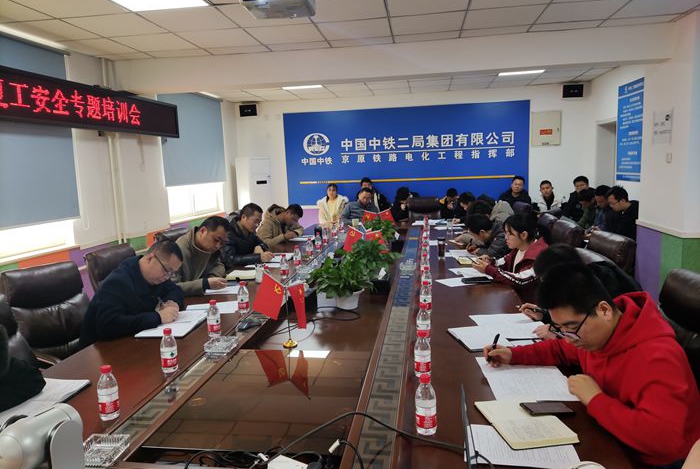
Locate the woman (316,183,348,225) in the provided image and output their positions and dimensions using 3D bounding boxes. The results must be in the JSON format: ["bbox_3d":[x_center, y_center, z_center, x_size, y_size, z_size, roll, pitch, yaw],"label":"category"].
[{"bbox_3d":[-0.266,-0.136,8.160,0.500,1.360,0.720,-1,8,7],"label":"woman"}]

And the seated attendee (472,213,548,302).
[{"bbox_3d":[1.181,0.477,3.465,0.700,1.250,0.520,-3,8,-7],"label":"seated attendee"}]

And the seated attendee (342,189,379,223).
[{"bbox_3d":[0.212,-0.067,7.600,0.560,1.260,0.760,-1,8,6],"label":"seated attendee"}]

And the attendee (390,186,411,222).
[{"bbox_3d":[0.833,-0.076,7.494,0.540,1.250,0.760,-1,8,9],"label":"attendee"}]

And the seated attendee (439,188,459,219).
[{"bbox_3d":[1.449,-0.022,7.280,0.520,1.275,0.780,-1,7,11],"label":"seated attendee"}]

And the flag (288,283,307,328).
[{"bbox_3d":[-0.266,0.377,2.631,0.050,0.245,0.145,-9,11,-44],"label":"flag"}]

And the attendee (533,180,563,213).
[{"bbox_3d":[2.876,-0.111,7.368,0.540,1.325,0.750,-1,7,8],"label":"attendee"}]

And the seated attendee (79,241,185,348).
[{"bbox_3d":[-1.304,0.650,3.027,0.840,1.230,0.660,0,8,14],"label":"seated attendee"}]

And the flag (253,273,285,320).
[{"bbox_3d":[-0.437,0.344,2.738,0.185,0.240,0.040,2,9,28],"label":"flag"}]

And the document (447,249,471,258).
[{"bbox_3d":[1.049,0.177,4.739,0.260,0.006,0.240,-1,8,9],"label":"document"}]

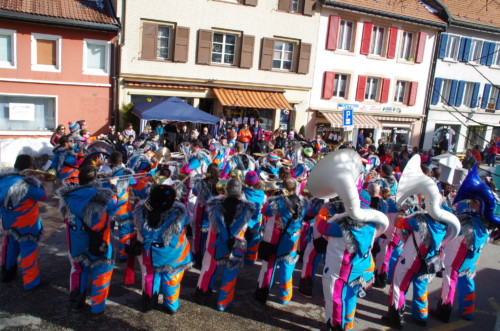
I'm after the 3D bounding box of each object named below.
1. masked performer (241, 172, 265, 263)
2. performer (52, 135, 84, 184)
[{"bbox_3d":[0.070,0.842,6.230,0.520,1.630,0.440,6,9,10],"label":"masked performer"},{"bbox_3d":[-3.287,0.338,6.832,0.550,1.760,0.550,-1,12,-27],"label":"performer"}]

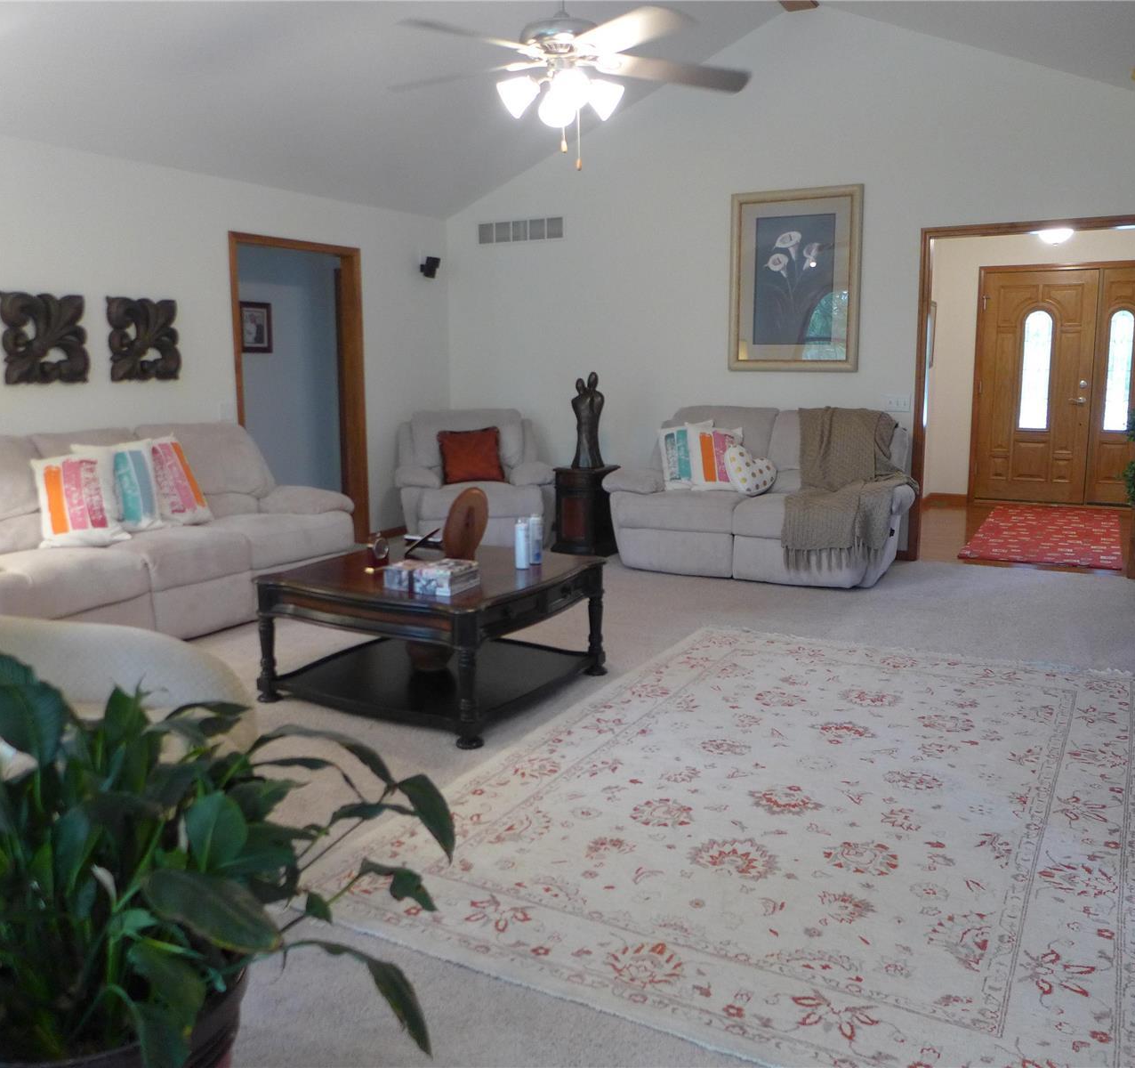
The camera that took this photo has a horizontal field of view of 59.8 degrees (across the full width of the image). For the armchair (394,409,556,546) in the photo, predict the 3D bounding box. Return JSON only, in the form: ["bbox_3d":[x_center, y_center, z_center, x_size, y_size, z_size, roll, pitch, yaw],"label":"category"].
[{"bbox_3d":[-0.691,-0.434,7.236,1.080,1.000,0.980,-3,10,-10],"label":"armchair"}]

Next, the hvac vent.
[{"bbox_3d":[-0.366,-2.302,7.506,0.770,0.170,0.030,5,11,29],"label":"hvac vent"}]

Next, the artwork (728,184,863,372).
[{"bbox_3d":[1.495,-1.670,6.542,0.885,1.175,0.040,5,11,29],"label":"artwork"}]

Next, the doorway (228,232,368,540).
[{"bbox_3d":[-1.792,-0.882,6.678,0.150,2.100,1.180,5,11,29],"label":"doorway"}]

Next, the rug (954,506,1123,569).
[{"bbox_3d":[3.639,-0.027,7.465,0.950,0.015,2.680,5,11,29],"label":"rug"}]

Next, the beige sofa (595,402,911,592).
[{"bbox_3d":[1.274,-0.288,6.253,1.830,1.000,1.030,5,11,29],"label":"beige sofa"}]

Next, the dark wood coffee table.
[{"bbox_3d":[-0.535,0.382,4.039,1.070,0.480,1.020,5,11,29],"label":"dark wood coffee table"}]

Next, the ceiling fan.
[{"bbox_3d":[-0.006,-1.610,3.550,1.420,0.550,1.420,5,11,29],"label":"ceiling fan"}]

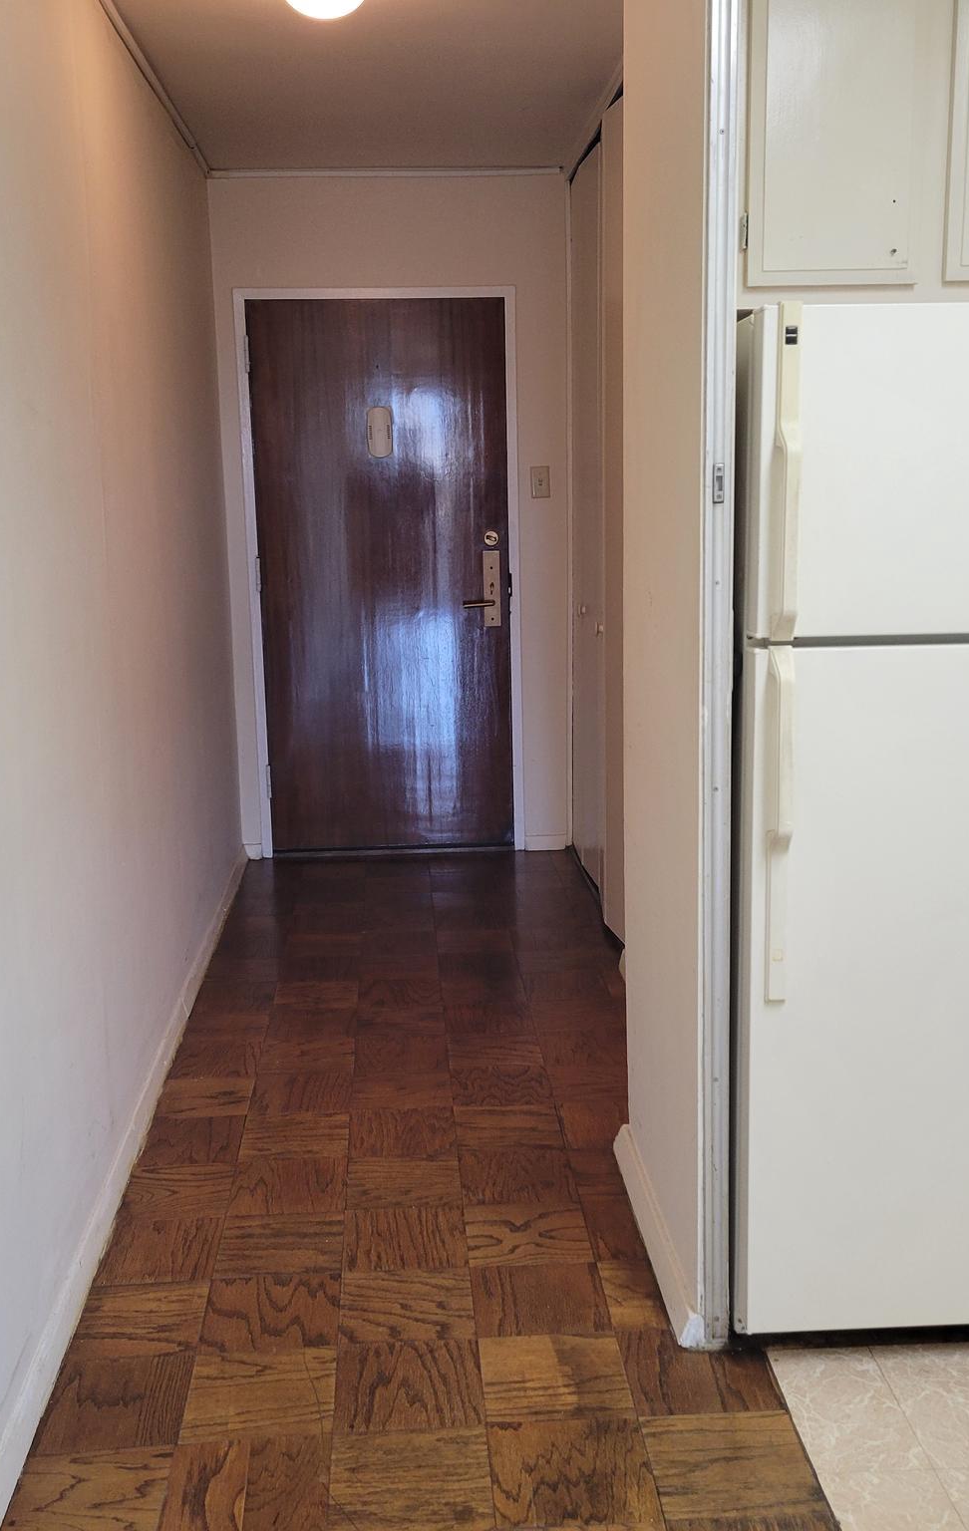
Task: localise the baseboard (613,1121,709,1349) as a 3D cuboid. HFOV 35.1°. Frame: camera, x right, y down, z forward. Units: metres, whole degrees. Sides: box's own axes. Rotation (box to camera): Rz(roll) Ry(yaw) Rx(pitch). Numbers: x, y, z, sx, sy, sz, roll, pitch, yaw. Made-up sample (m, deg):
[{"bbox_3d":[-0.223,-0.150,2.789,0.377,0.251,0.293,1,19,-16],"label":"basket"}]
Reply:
[{"bbox_3d":[0.319,0.866,2.911,0.037,0.060,0.755,-2,11,-3],"label":"baseboard"}]

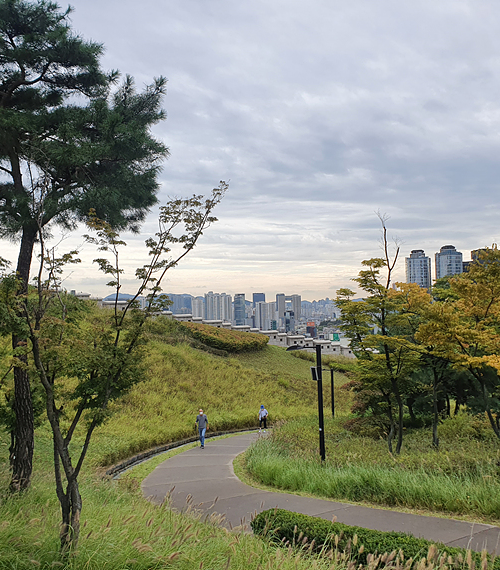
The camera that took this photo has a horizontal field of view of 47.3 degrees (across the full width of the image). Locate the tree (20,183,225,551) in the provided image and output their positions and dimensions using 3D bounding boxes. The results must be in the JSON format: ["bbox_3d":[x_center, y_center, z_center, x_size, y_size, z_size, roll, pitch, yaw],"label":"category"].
[{"bbox_3d":[-1.720,1.099,7.700,2.750,4.950,2.500,0,-2,0],"label":"tree"}]

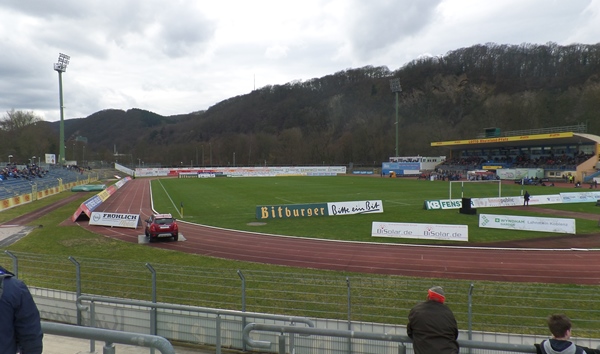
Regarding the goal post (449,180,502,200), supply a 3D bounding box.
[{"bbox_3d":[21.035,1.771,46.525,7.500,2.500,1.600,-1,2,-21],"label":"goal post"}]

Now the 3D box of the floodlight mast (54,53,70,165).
[{"bbox_3d":[-74.578,-19.043,125.655,3.000,40.000,4.200,0,2,21],"label":"floodlight mast"}]

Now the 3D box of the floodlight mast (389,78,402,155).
[{"bbox_3d":[40.721,-21.340,167.229,4.200,40.000,3.000,1,2,27],"label":"floodlight mast"}]

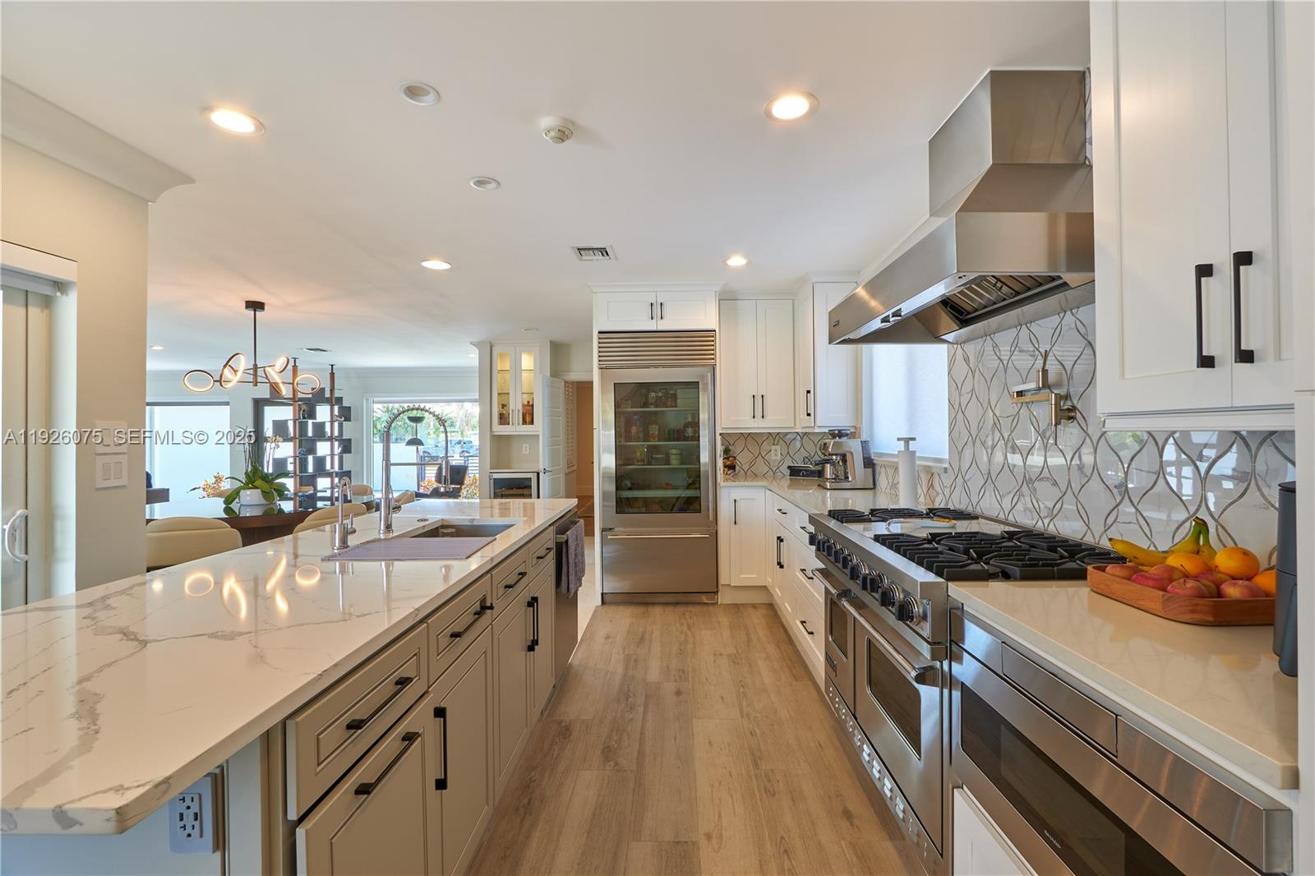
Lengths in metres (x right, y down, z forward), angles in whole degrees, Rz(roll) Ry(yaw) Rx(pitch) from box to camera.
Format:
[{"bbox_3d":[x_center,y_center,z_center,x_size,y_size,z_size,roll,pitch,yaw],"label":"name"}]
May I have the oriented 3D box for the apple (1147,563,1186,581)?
[{"bbox_3d":[1.169,0.319,1.251,0.073,0.067,0.073,-1,0,2],"label":"apple"}]

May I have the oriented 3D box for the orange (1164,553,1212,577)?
[{"bbox_3d":[1.260,0.308,1.298,0.077,0.075,0.077,-1,0,2],"label":"orange"}]

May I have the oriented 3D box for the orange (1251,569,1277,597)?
[{"bbox_3d":[1.389,0.336,1.235,0.076,0.072,0.076,-1,0,2],"label":"orange"}]

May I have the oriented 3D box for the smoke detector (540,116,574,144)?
[{"bbox_3d":[-0.385,-1.165,2.093,0.134,0.055,0.134,-1,0,2],"label":"smoke detector"}]

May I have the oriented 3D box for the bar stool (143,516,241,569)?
[{"bbox_3d":[-3.092,0.917,3.687,0.570,0.820,0.560,-1,0,-25],"label":"bar stool"}]

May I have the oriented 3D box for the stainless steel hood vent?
[{"bbox_3d":[1.118,-0.832,2.057,0.605,0.757,1.220,-1,0,2],"label":"stainless steel hood vent"}]

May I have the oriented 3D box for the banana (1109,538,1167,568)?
[{"bbox_3d":[1.227,0.292,1.390,0.170,0.075,0.050,0,0,20],"label":"banana"}]

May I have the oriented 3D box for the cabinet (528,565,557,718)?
[{"bbox_3d":[-0.805,0.931,2.545,0.560,0.610,0.490,-1,0,2],"label":"cabinet"}]

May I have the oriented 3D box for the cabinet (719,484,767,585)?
[{"bbox_3d":[0.672,0.756,4.516,0.355,0.780,0.580,-1,0,2],"label":"cabinet"}]

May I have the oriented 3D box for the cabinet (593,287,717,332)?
[{"bbox_3d":[-0.010,-1.007,4.535,0.950,0.350,0.580,-1,0,2],"label":"cabinet"}]

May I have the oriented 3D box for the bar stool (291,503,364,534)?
[{"bbox_3d":[-2.500,0.908,4.297,0.550,0.820,0.550,0,0,34],"label":"bar stool"}]

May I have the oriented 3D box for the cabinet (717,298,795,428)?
[{"bbox_3d":[0.837,-0.620,4.715,0.605,1.060,0.330,-1,0,2],"label":"cabinet"}]

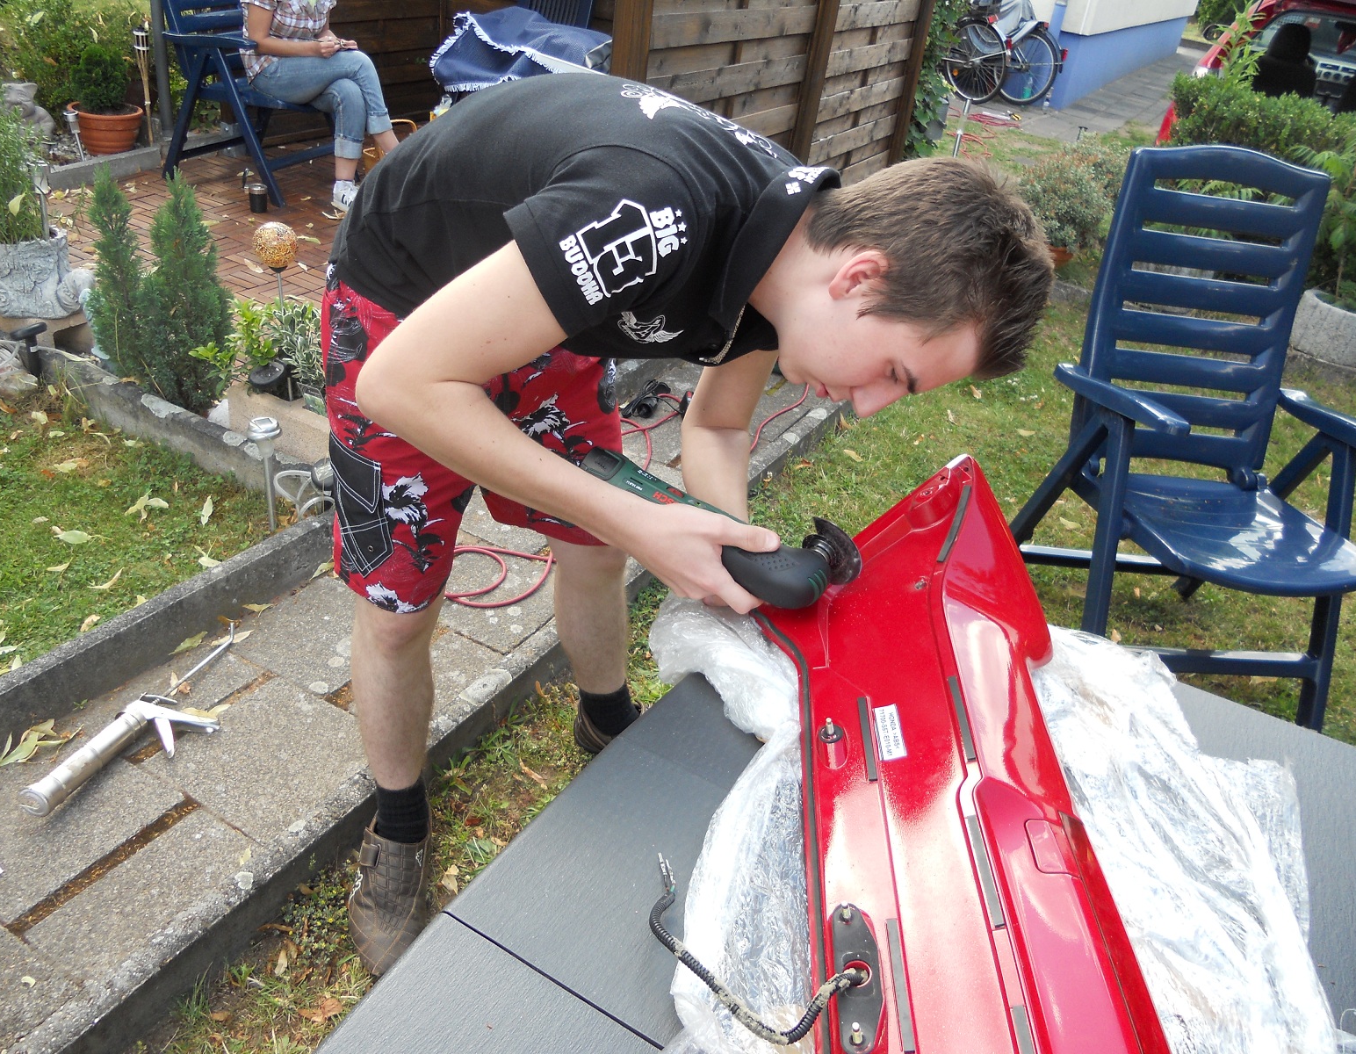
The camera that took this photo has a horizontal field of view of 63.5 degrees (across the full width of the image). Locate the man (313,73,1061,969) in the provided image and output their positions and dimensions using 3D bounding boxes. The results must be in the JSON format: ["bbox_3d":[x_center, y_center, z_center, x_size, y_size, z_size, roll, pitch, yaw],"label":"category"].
[{"bbox_3d":[-0.086,0.032,1.595,0.950,1.260,0.740,26,35,27],"label":"man"}]

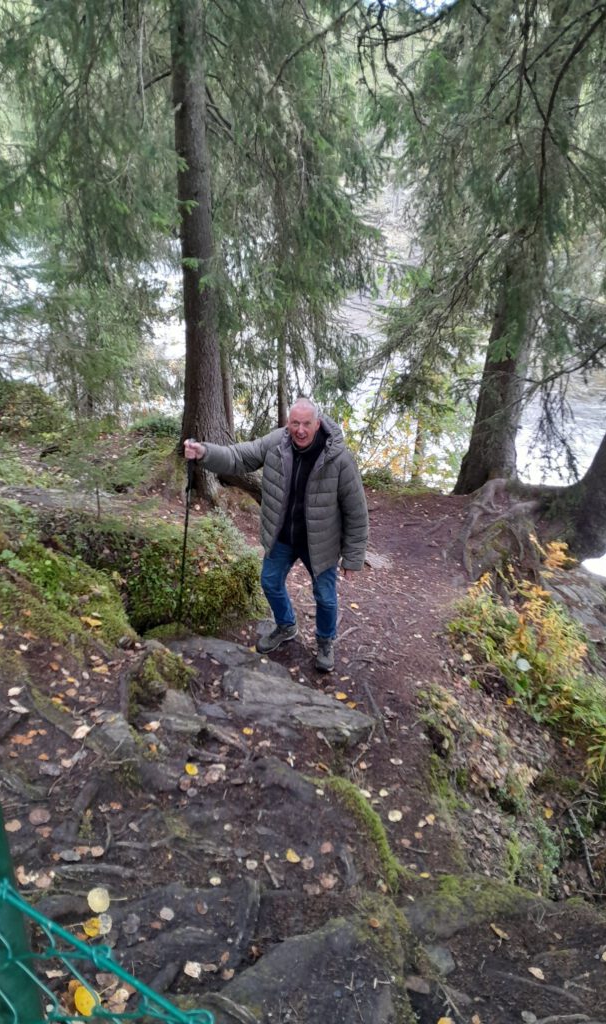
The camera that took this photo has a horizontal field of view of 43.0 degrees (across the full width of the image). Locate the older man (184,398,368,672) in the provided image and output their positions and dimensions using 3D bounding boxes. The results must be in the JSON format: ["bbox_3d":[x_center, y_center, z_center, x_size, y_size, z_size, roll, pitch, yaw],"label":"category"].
[{"bbox_3d":[-0.155,0.143,4.500,1.000,1.710,0.580,4,22,9],"label":"older man"}]

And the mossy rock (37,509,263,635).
[{"bbox_3d":[-1.071,0.397,5.400,1.480,0.640,0.900,0,22,0],"label":"mossy rock"}]

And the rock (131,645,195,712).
[{"bbox_3d":[-0.745,0.894,4.080,0.340,0.260,0.300,0,22,0],"label":"rock"}]

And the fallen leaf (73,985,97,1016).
[{"bbox_3d":[-0.517,1.162,1.830,0.056,0.012,0.075,0,37,0],"label":"fallen leaf"}]

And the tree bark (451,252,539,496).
[{"bbox_3d":[1.900,-1.307,7.453,0.580,2.350,0.540,0,22,0],"label":"tree bark"}]

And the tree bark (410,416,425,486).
[{"bbox_3d":[1.280,-0.661,8.577,0.150,0.850,0.150,0,22,0],"label":"tree bark"}]

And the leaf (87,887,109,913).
[{"bbox_3d":[-0.569,1.073,2.130,0.060,0.010,0.070,0,37,0],"label":"leaf"}]

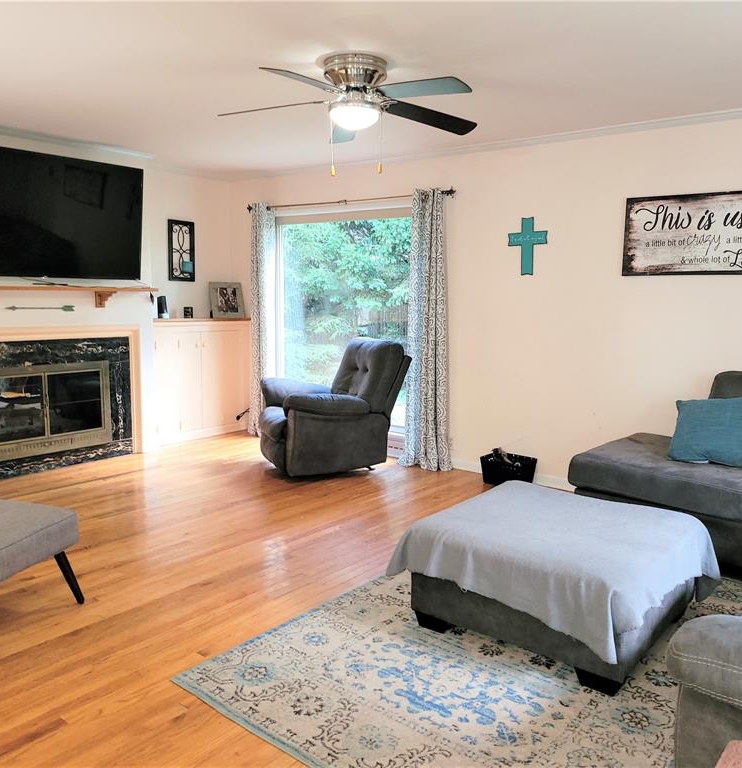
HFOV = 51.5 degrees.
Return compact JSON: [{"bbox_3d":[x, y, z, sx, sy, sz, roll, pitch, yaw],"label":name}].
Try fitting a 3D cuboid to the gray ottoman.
[{"bbox_3d":[0.779,0.783,3.242,0.950,0.440,0.950,6,9,39],"label":"gray ottoman"}]

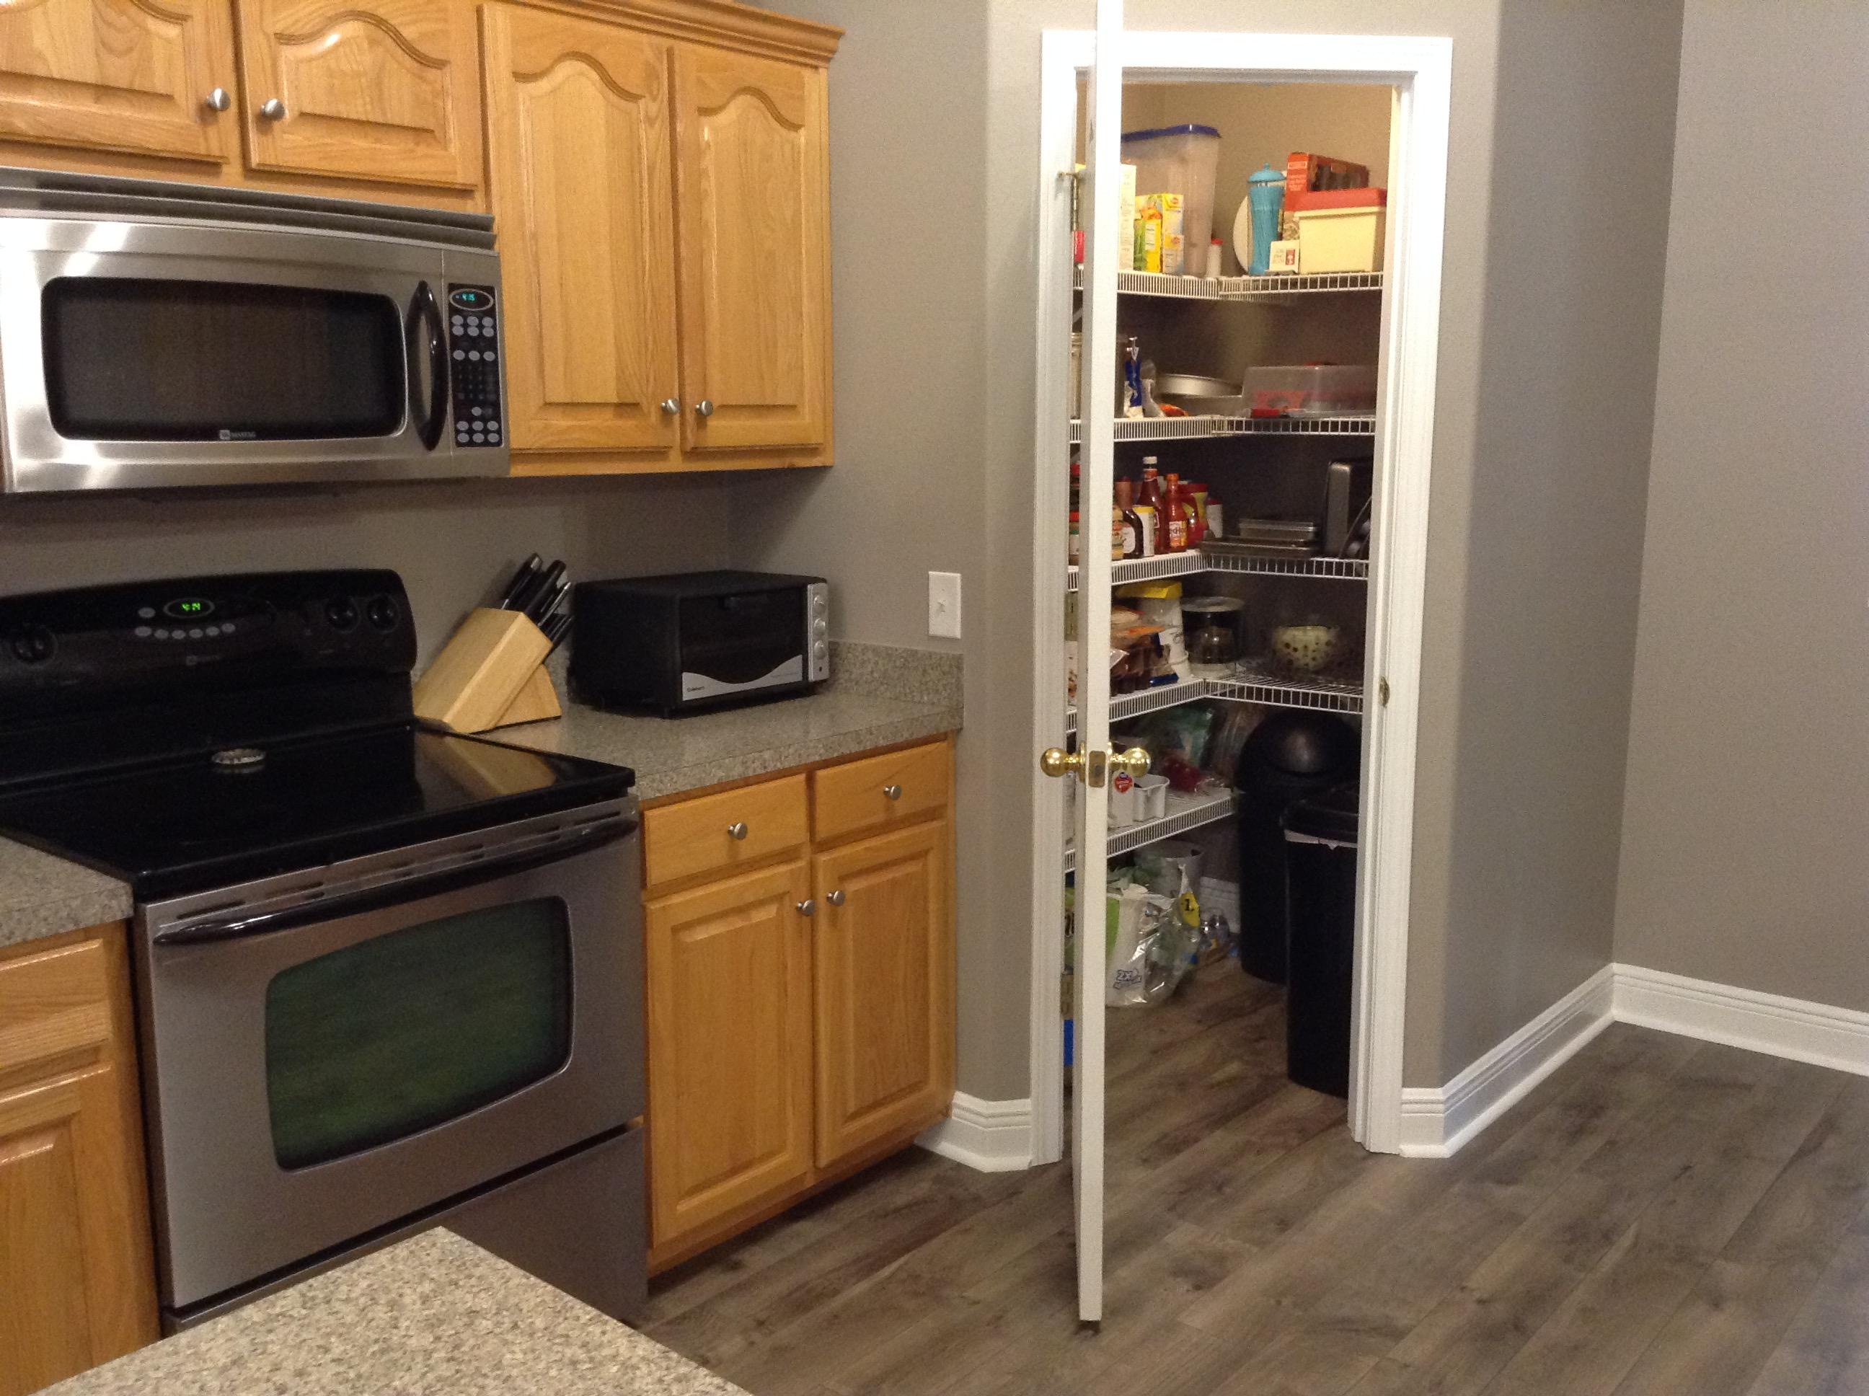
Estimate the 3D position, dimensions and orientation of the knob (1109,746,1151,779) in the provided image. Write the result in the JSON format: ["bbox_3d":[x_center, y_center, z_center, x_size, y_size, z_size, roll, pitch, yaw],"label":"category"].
[{"bbox_3d":[0.300,0.101,2.763,0.066,0.051,0.051,0,9,-1],"label":"knob"}]

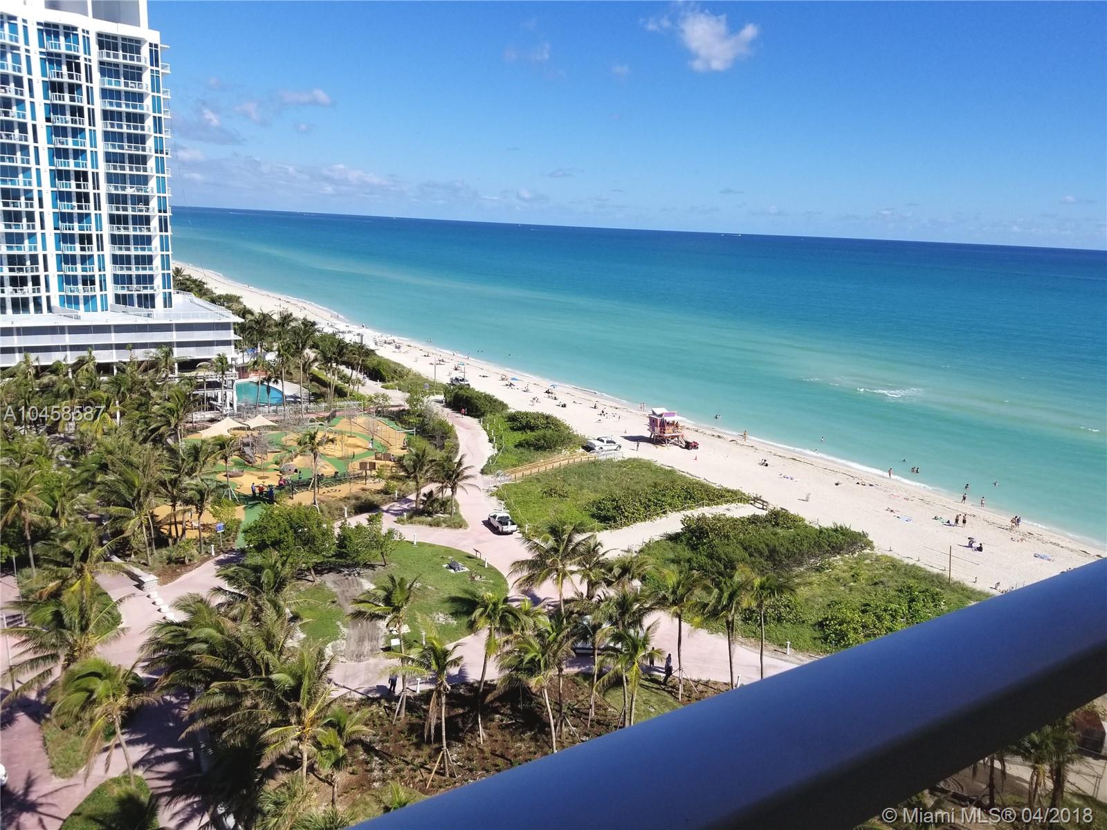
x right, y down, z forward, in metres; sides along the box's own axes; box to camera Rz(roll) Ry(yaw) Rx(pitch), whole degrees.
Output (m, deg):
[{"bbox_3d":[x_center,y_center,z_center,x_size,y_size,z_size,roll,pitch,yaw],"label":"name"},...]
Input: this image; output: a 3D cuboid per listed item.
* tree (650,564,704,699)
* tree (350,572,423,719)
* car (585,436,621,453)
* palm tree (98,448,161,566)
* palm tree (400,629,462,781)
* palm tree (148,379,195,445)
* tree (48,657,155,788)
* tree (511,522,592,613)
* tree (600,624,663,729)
[{"bbox_3d":[8.484,15.624,58.427,3.720,10.020,3.720,3,13,0],"label":"tree"},{"bbox_3d":[-11.175,15.723,55.520,4.720,10.290,4.490,0,13,-11],"label":"tree"},{"bbox_3d":[8.171,4.664,129.597,5.550,1.880,1.950,-6,16,-33],"label":"car"},{"bbox_3d":[-39.287,8.716,77.785,5.760,11.300,5.470,-4,15,-27],"label":"palm tree"},{"bbox_3d":[-7.336,17.341,49.503,4.030,9.270,4.030,3,13,0],"label":"palm tree"},{"bbox_3d":[-46.748,2.126,102.534,6.370,11.430,6.370,3,13,0],"label":"palm tree"},{"bbox_3d":[-26.190,18.100,48.750,6.100,8.310,6.100,-5,15,-30],"label":"tree"},{"bbox_3d":[-0.245,13.584,66.187,6.710,9.700,6.710,3,13,0],"label":"tree"},{"bbox_3d":[5.086,17.562,54.975,4.030,7.490,4.030,3,13,0],"label":"tree"}]

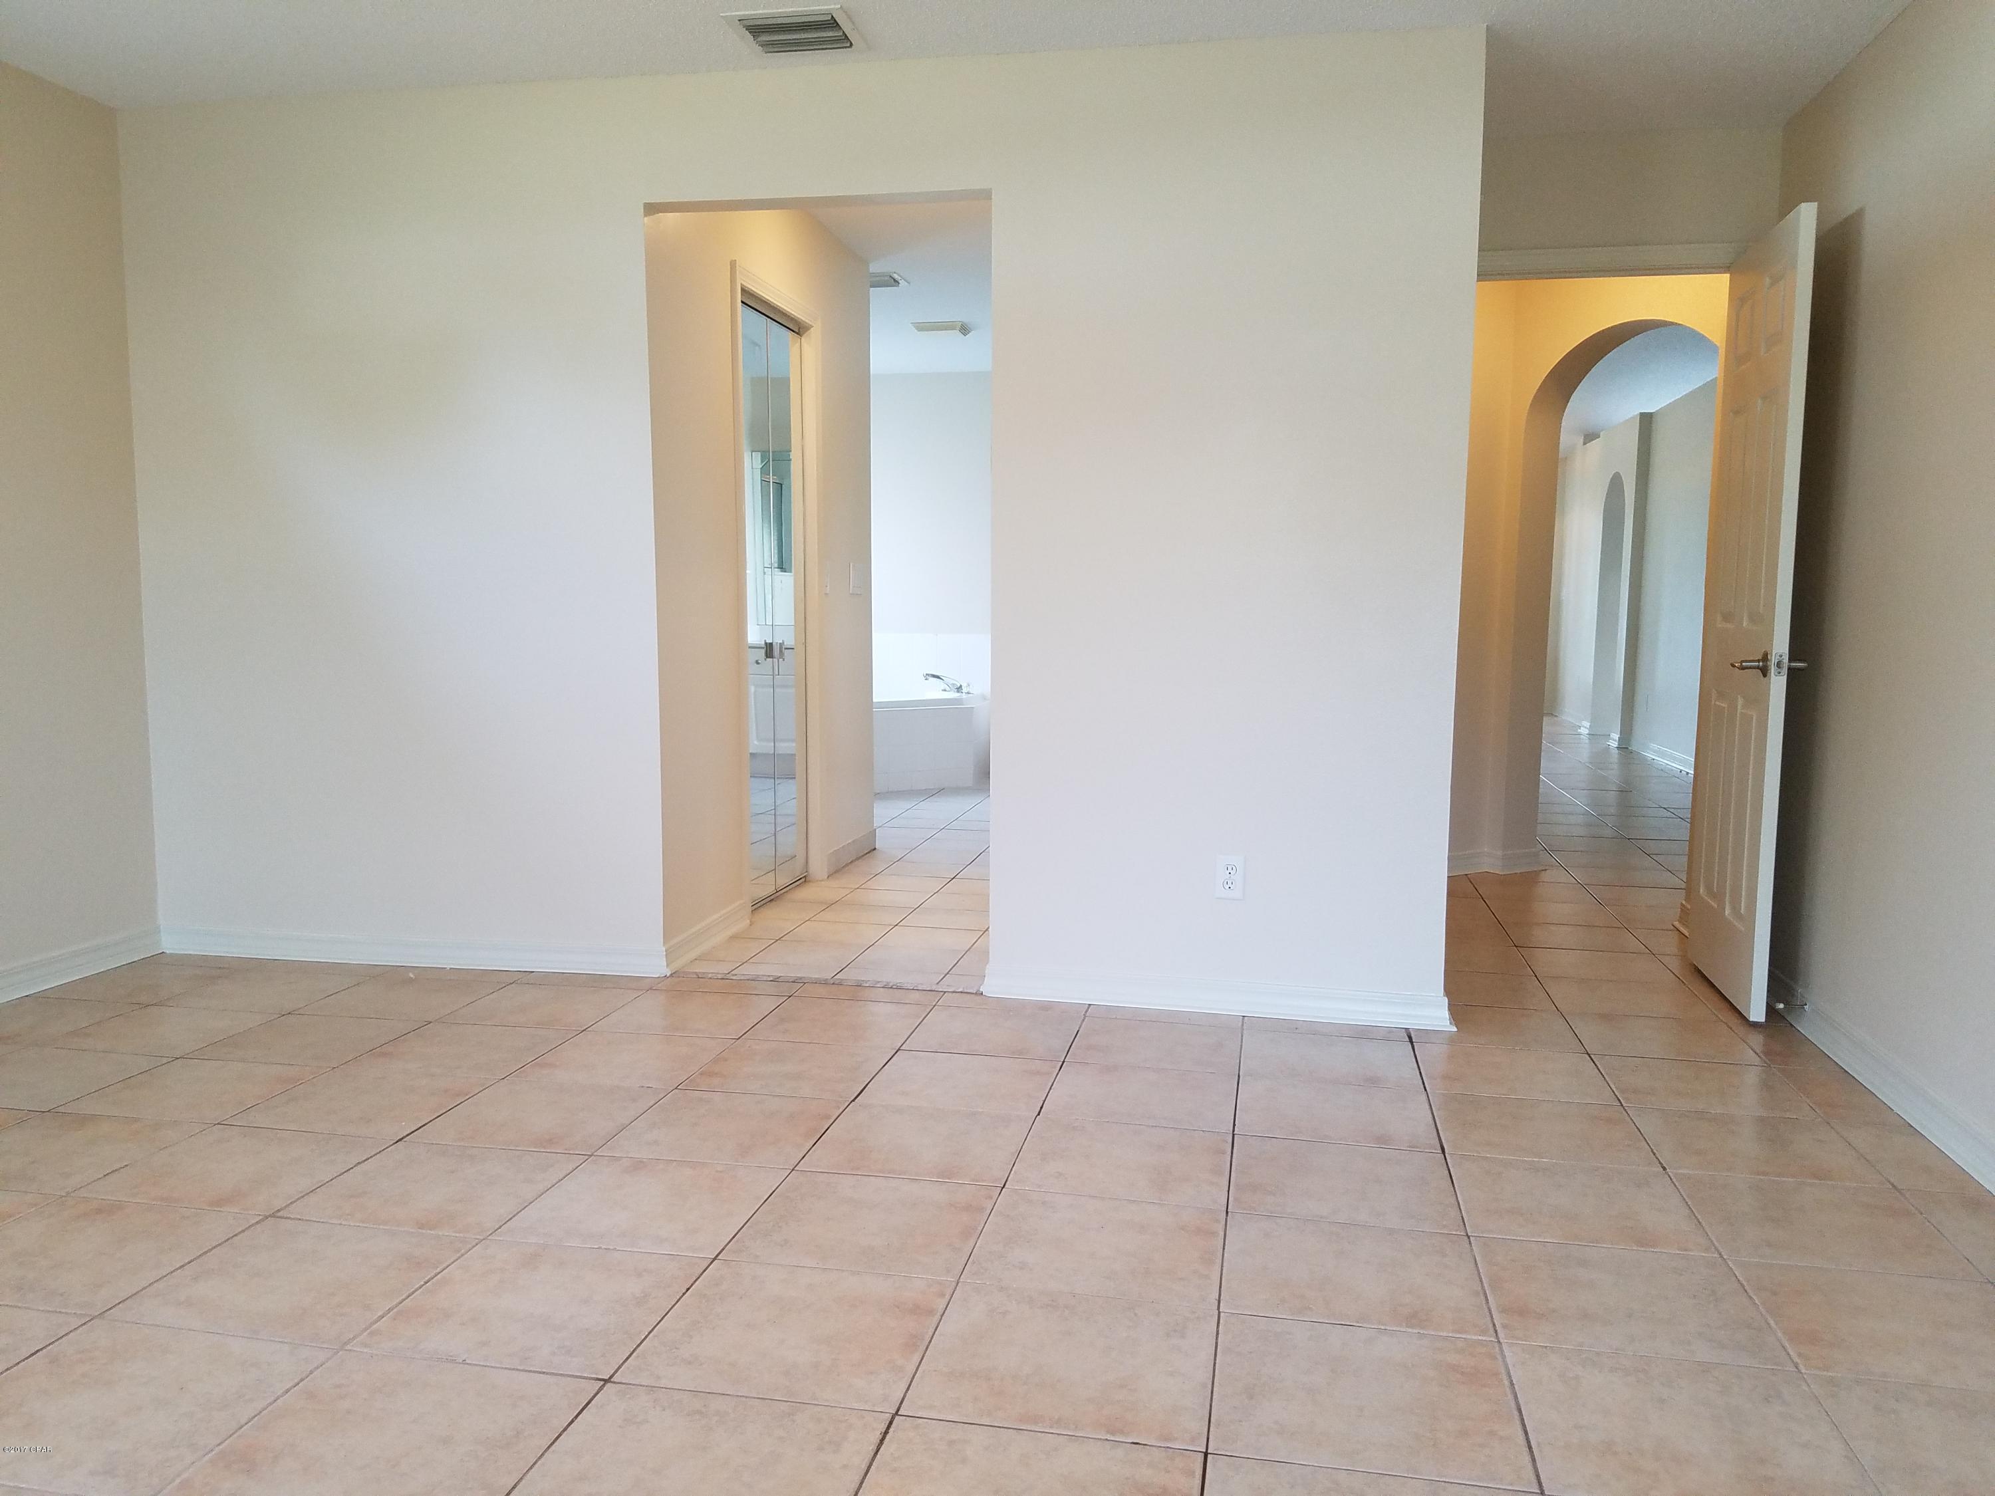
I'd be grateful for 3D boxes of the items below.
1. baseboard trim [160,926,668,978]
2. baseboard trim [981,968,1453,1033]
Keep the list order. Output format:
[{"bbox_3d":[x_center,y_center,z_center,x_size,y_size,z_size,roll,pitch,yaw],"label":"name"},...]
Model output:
[{"bbox_3d":[-1.711,0.589,4.359,1.577,0.083,0.022,1,6,8],"label":"baseboard trim"},{"bbox_3d":[0.564,0.652,3.932,1.227,0.083,0.022,2,6,12],"label":"baseboard trim"}]

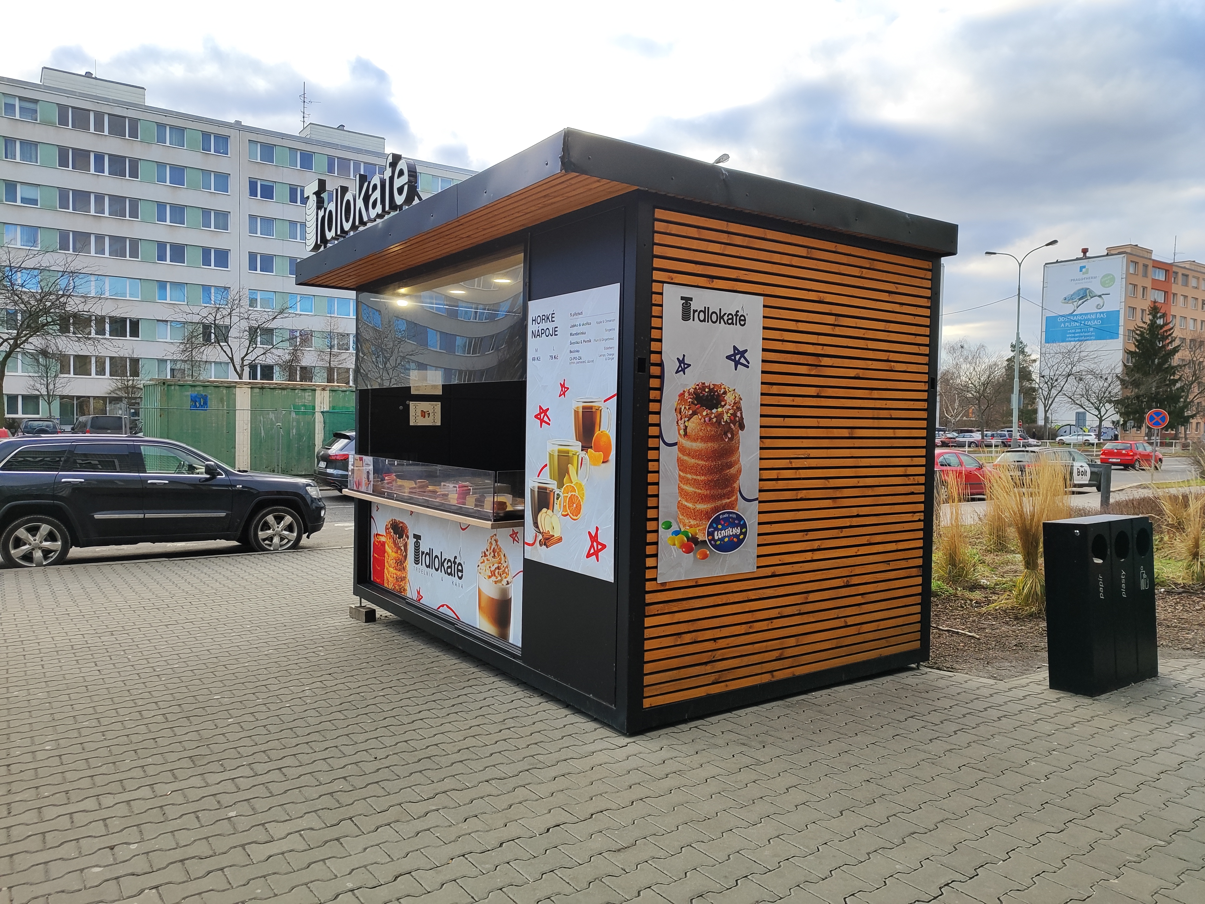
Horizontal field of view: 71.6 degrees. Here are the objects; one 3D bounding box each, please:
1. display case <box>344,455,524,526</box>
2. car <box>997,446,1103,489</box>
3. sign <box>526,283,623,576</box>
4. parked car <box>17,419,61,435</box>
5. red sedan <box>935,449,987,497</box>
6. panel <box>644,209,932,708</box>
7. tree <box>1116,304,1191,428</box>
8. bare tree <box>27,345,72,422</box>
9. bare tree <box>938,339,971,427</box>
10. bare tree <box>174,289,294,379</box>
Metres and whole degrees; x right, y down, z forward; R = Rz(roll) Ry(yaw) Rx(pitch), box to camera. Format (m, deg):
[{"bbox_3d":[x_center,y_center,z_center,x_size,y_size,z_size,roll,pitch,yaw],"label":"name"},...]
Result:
[{"bbox_3d":[-1.252,0.233,6.066,0.360,0.345,2.570,0,2,-36],"label":"display case"},{"bbox_3d":[16.084,0.642,29.724,4.620,1.470,1.810,0,2,-29],"label":"car"},{"bbox_3d":[-0.195,-0.109,4.670,0.015,1.543,0.942,0,3,-34],"label":"sign"},{"bbox_3d":[-27.762,-0.799,41.253,1.750,1.690,4.300,0,3,-34],"label":"parked car"},{"bbox_3d":[10.239,0.636,25.323,4.550,1.460,1.770,0,3,-36],"label":"red sedan"},{"bbox_3d":[1.175,0.043,4.869,2.286,2.524,0.050,0,3,-34],"label":"panel"},{"bbox_3d":[60.442,-8.599,91.685,7.000,15.260,7.000,2,3,33],"label":"tree"},{"bbox_3d":[-32.041,-3.403,48.375,2.300,5.550,2.300,0,3,-34],"label":"bare tree"},{"bbox_3d":[38.046,-6.431,89.861,3.800,10.900,3.800,2,2,23],"label":"bare tree"},{"bbox_3d":[-16.204,-3.553,36.930,4.900,7.350,4.900,0,2,-24],"label":"bare tree"}]

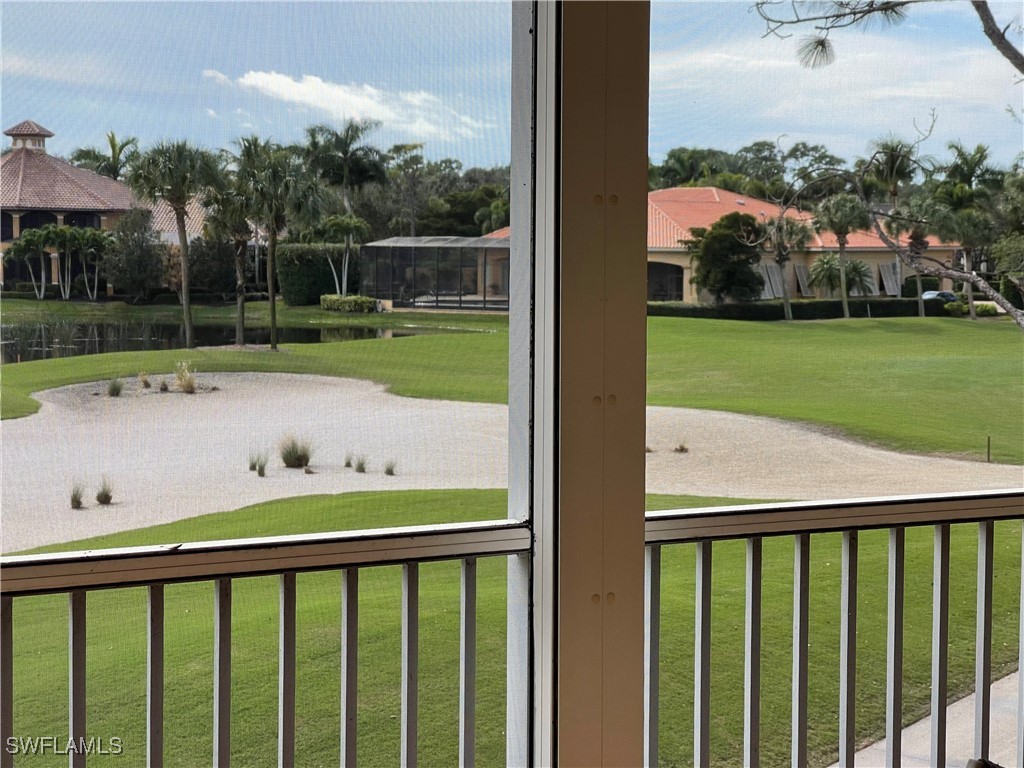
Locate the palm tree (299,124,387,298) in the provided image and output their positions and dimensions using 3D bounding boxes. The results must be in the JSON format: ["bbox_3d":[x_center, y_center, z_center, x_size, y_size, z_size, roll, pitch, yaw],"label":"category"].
[{"bbox_3d":[-10.625,-11.067,119.380,5.076,10.846,5.076,1,4,0],"label":"palm tree"}]

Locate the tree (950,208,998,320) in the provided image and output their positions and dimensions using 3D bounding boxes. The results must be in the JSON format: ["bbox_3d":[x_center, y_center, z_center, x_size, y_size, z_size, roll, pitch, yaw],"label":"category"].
[{"bbox_3d":[28.705,-7.417,117.500,2.979,6.951,2.979,1,4,0],"label":"tree"}]

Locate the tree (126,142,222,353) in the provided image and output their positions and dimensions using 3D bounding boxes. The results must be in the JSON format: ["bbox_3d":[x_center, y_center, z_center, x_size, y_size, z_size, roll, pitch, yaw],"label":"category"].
[{"bbox_3d":[-14.244,-5.930,79.900,3.883,8.694,3.883,1,4,0],"label":"tree"}]

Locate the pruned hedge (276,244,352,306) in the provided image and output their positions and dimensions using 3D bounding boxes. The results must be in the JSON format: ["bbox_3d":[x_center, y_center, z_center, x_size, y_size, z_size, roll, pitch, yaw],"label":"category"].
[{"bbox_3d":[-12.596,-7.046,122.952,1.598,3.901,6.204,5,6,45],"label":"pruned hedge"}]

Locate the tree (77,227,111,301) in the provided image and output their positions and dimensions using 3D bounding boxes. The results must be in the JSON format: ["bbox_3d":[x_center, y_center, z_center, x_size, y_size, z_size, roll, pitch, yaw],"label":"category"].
[{"bbox_3d":[-27.156,-7.838,123.140,2.444,4.813,2.444,1,4,0],"label":"tree"}]

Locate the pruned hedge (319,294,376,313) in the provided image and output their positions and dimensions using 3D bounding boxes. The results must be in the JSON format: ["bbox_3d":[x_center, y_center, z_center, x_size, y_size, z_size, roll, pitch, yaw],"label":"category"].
[{"bbox_3d":[-9.928,-4.858,114.962,3.008,0.987,1.692,3,5,25],"label":"pruned hedge"}]

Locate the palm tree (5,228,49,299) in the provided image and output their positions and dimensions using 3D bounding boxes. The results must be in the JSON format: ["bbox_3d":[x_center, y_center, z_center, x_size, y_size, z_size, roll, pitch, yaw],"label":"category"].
[{"bbox_3d":[-31.578,-7.838,123.140,2.820,4.553,2.820,1,4,0],"label":"palm tree"}]

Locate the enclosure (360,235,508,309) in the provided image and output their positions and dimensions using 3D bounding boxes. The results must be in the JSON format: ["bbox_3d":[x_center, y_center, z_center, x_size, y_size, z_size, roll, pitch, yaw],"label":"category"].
[{"bbox_3d":[-0.987,-6.920,117.500,14.100,4.136,10.810,3,5,28],"label":"enclosure"}]

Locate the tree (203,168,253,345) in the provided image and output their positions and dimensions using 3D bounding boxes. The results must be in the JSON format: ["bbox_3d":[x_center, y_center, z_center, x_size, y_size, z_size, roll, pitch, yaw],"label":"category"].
[{"bbox_3d":[-12.160,-5.507,81.780,2.538,7.603,2.538,1,4,0],"label":"tree"}]

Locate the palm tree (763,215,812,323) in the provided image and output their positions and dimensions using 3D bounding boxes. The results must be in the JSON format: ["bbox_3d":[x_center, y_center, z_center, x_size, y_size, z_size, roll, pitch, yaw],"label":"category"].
[{"bbox_3d":[16.825,-7.115,115.620,3.053,6.474,3.053,1,4,0],"label":"palm tree"}]

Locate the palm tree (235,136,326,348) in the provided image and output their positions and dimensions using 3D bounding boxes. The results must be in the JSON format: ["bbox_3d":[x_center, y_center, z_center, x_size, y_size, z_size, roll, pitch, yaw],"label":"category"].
[{"bbox_3d":[-9.713,-5.937,79.430,3.860,8.894,3.860,1,4,0],"label":"palm tree"}]

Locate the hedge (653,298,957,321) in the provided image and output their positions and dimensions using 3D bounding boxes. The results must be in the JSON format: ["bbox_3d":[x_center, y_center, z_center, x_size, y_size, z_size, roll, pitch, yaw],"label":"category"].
[{"bbox_3d":[17.836,-4.636,117.030,19.939,1.222,1.316,-1,4,-14],"label":"hedge"}]

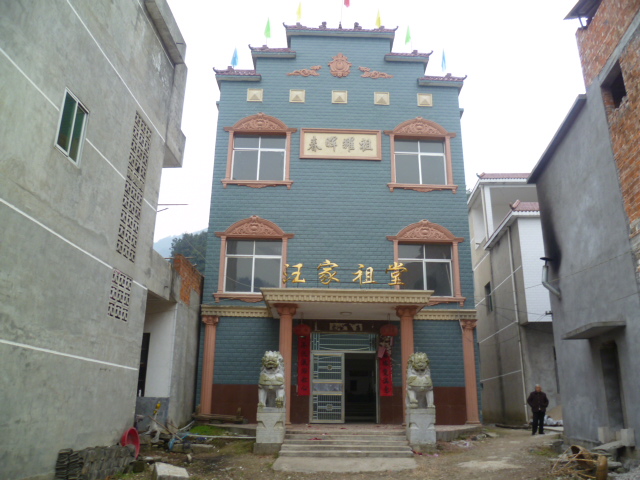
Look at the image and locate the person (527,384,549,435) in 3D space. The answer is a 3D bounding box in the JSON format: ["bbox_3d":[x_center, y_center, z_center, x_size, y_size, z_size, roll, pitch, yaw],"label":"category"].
[{"bbox_3d":[7.402,5.752,17.538,0.660,1.600,0.380,-3,-19,12],"label":"person"}]

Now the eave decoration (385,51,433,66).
[{"bbox_3d":[3.665,-7.446,21.580,1.966,0.596,0.700,1,-18,-1],"label":"eave decoration"}]

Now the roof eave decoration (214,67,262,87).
[{"bbox_3d":[-3.084,-6.123,19.446,1.781,0.684,0.583,1,-18,-2],"label":"roof eave decoration"}]

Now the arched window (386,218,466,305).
[{"bbox_3d":[3.616,0.732,17.588,2.692,3.021,0.297,1,-18,-2],"label":"arched window"}]

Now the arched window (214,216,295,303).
[{"bbox_3d":[-2.379,0.665,18.599,2.868,3.242,0.300,1,-18,-1],"label":"arched window"}]

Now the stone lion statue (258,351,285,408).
[{"bbox_3d":[-1.353,3.853,14.300,0.707,1.515,0.950,1,-18,-1],"label":"stone lion statue"}]

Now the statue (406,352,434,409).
[{"bbox_3d":[2.532,3.523,12.998,0.700,1.367,0.763,0,-18,0],"label":"statue"}]

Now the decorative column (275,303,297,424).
[{"bbox_3d":[-0.918,3.454,14.305,0.615,3.244,0.594,1,-18,-2],"label":"decorative column"}]

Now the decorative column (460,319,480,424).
[{"bbox_3d":[5.094,4.389,17.429,0.520,3.439,0.480,1,-18,-1],"label":"decorative column"}]

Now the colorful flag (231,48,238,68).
[{"bbox_3d":[-3.517,-7.554,21.452,0.308,0.962,0.150,1,-18,-1],"label":"colorful flag"}]

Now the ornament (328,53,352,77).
[{"bbox_3d":[0.786,-6.713,19.880,0.922,1.113,0.148,1,-18,-2],"label":"ornament"}]

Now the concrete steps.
[{"bbox_3d":[0.618,4.782,12.158,3.050,0.541,1.537,0,-18,0],"label":"concrete steps"}]

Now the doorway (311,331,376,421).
[{"bbox_3d":[0.774,4.323,16.335,2.184,2.798,0.265,1,-18,-2],"label":"doorway"}]

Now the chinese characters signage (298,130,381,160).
[{"bbox_3d":[0.825,-3.697,20.133,3.147,1.321,0.130,1,-18,-1],"label":"chinese characters signage"}]

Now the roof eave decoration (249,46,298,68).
[{"bbox_3d":[-1.810,-7.124,19.834,1.823,0.631,0.583,1,-18,-2],"label":"roof eave decoration"}]

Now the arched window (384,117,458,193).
[{"bbox_3d":[3.954,-3.325,20.115,2.871,3.280,0.300,1,-18,-1],"label":"arched window"}]

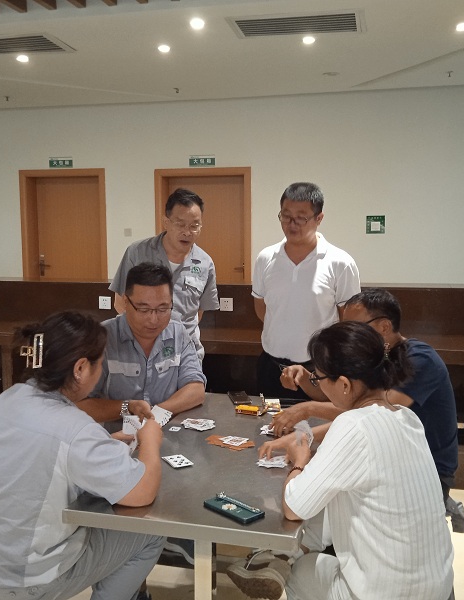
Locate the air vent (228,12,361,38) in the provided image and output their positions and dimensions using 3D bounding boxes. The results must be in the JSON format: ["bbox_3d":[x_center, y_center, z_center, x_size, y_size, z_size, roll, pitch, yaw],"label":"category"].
[{"bbox_3d":[0.424,-1.771,4.168,0.800,0.040,0.430,2,7,14],"label":"air vent"}]

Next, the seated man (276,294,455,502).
[{"bbox_3d":[0.448,0.563,2.378,0.700,1.220,0.520,1,6,7],"label":"seated man"}]

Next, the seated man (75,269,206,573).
[{"bbox_3d":[-0.307,0.515,2.488,0.520,1.310,0.620,-3,7,-25],"label":"seated man"}]

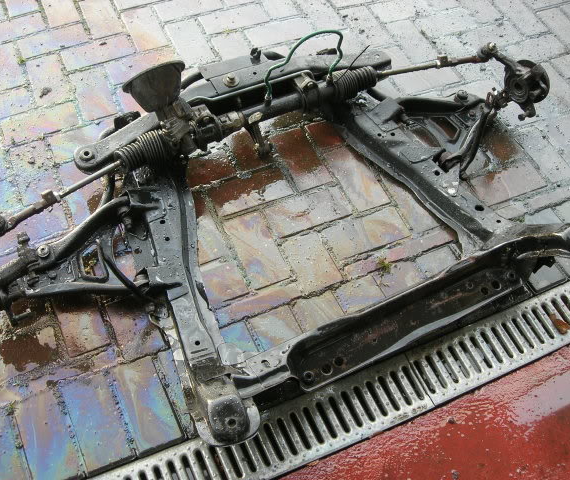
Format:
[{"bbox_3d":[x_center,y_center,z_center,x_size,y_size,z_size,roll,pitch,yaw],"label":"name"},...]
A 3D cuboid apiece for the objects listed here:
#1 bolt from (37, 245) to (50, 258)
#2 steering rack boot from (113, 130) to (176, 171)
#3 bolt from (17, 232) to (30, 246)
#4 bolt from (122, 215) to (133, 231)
[{"bbox_3d":[-0.493,0.024,1.434,0.025,0.014,0.025,1,55,-2],"label":"bolt"},{"bbox_3d":[-0.315,-0.194,1.552,0.112,0.070,0.070,-22,59,-17],"label":"steering rack boot"},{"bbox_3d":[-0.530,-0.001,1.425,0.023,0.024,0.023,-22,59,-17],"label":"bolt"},{"bbox_3d":[-0.339,-0.038,1.514,0.022,0.022,0.032,-22,59,-17],"label":"bolt"}]

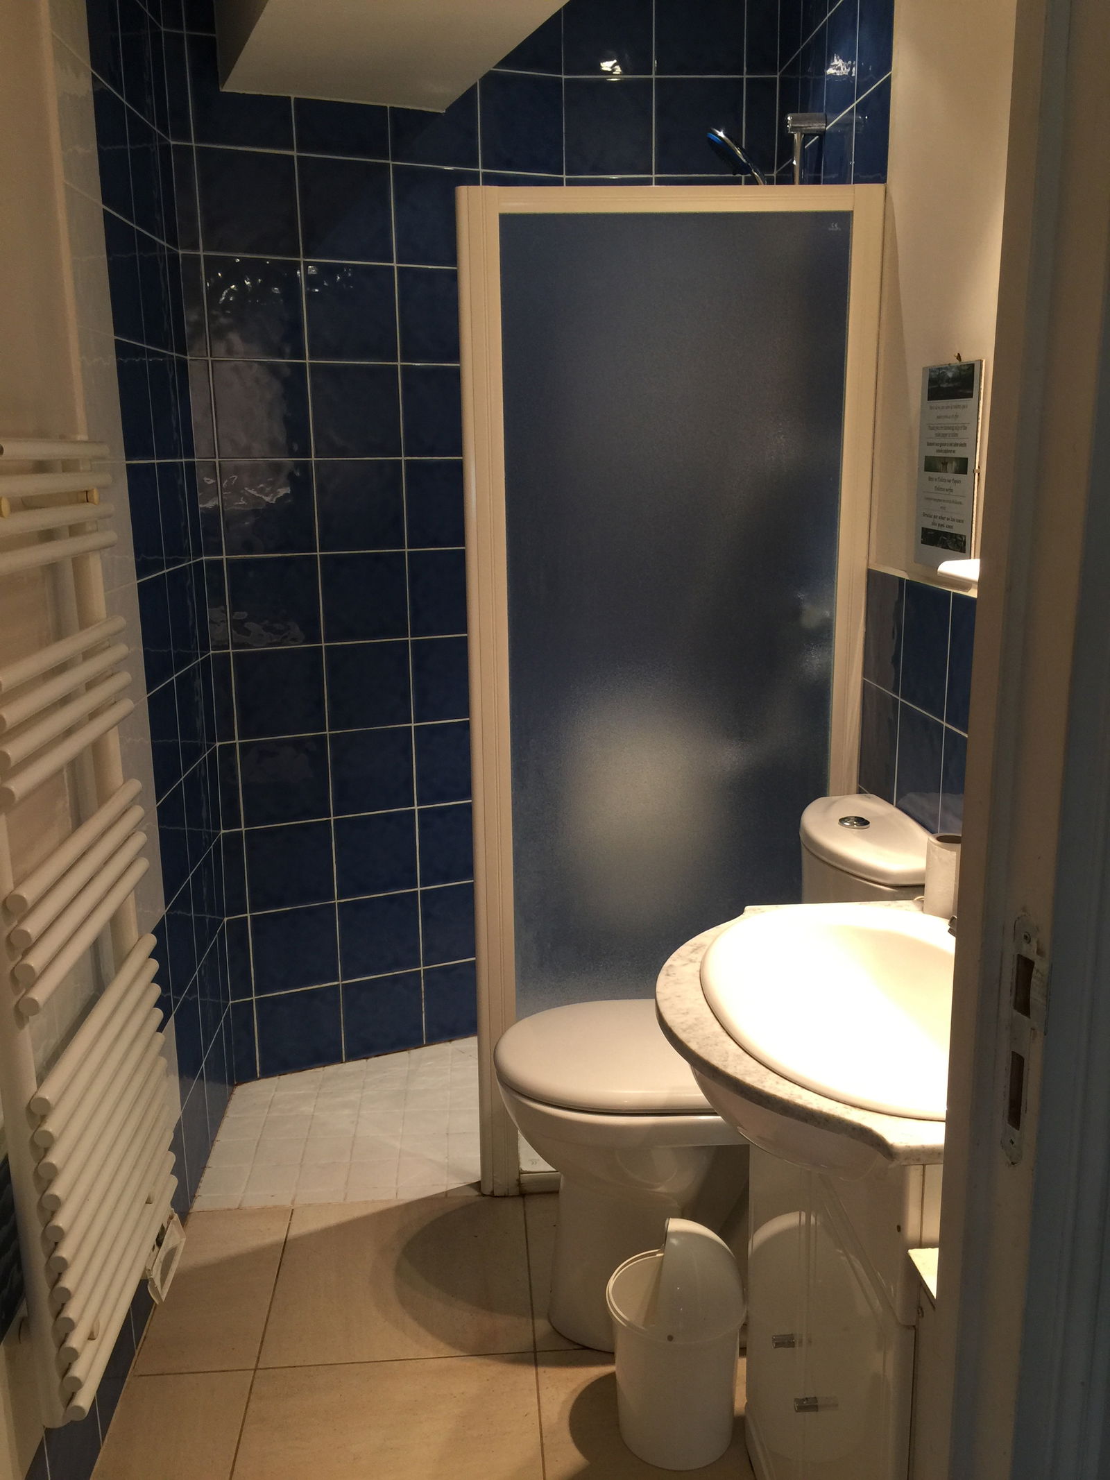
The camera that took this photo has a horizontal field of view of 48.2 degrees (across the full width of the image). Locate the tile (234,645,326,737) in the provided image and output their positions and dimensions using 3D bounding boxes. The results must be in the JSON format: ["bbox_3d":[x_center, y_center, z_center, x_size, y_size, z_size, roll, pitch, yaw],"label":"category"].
[{"bbox_3d":[-0.611,-0.104,2.754,0.200,0.200,0.010,-6,14,-23],"label":"tile"}]

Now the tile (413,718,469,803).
[{"bbox_3d":[-0.237,0.050,2.930,0.198,0.198,0.010,-7,14,-24],"label":"tile"}]

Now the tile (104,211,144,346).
[{"bbox_3d":[-0.740,-0.788,2.128,0.010,0.200,0.198,-1,13,-2],"label":"tile"}]

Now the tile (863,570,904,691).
[{"bbox_3d":[0.573,-0.185,2.134,0.012,0.200,0.200,-1,13,-3],"label":"tile"}]

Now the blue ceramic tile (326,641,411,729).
[{"bbox_3d":[-0.426,-0.125,2.828,0.200,0.200,0.010,-7,14,-24],"label":"blue ceramic tile"}]

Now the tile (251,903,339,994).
[{"bbox_3d":[-0.597,0.482,2.860,0.198,0.198,0.010,-7,14,-24],"label":"tile"}]

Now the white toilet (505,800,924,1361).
[{"bbox_3d":[0.242,0.544,2.078,0.687,0.830,0.380,-2,13,-4],"label":"white toilet"}]

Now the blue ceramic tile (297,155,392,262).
[{"bbox_3d":[-0.437,-1.111,2.604,0.200,0.200,0.010,-6,14,-23],"label":"blue ceramic tile"}]

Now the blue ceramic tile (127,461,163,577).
[{"bbox_3d":[-0.726,-0.390,2.190,0.010,0.198,0.198,-1,13,-3],"label":"blue ceramic tile"}]

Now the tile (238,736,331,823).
[{"bbox_3d":[-0.609,0.093,2.800,0.200,0.200,0.010,-6,14,-23],"label":"tile"}]

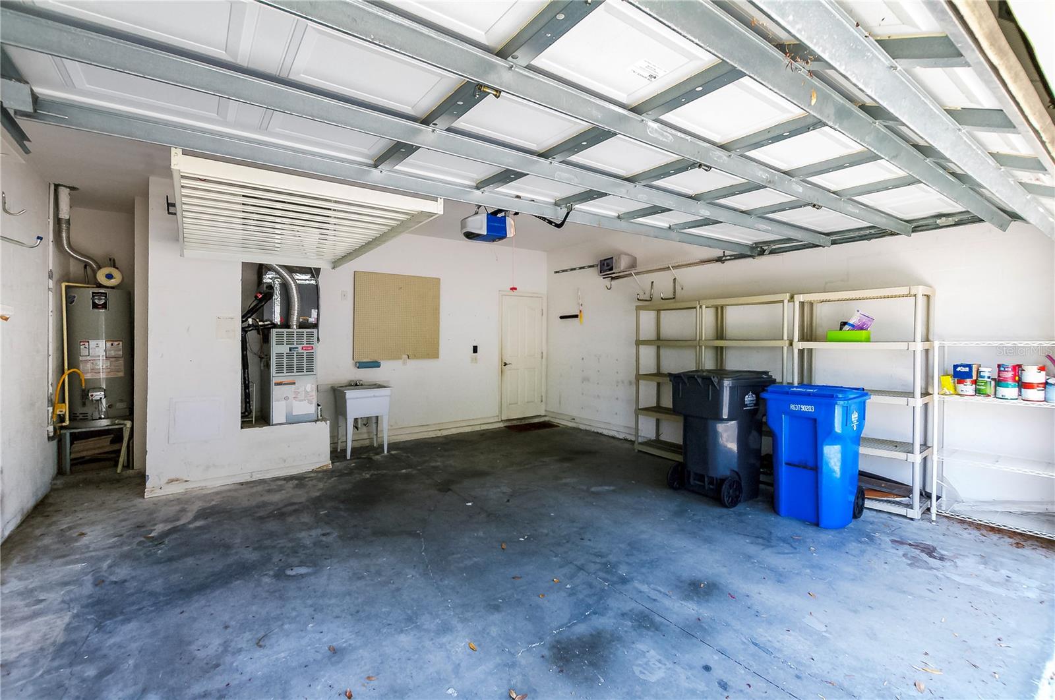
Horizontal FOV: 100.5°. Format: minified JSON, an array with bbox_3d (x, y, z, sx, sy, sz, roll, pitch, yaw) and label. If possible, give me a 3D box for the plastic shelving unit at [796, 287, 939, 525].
[{"bbox_3d":[2.970,0.412,3.936,0.450,1.830,0.925,0,1,-38],"label":"plastic shelving unit"}]

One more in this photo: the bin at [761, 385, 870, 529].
[{"bbox_3d":[2.328,0.808,3.536,0.690,1.035,0.565,0,1,-38],"label":"bin"}]

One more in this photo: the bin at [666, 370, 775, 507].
[{"bbox_3d":[1.818,0.769,4.122,0.760,1.140,0.680,-1,2,-32],"label":"bin"}]

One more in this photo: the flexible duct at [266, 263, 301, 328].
[{"bbox_3d":[-2.565,-0.584,4.620,0.320,0.710,0.200,0,1,-38],"label":"flexible duct"}]

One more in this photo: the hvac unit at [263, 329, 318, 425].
[{"bbox_3d":[-2.758,0.282,5.105,0.450,1.030,0.720,-1,2,-35],"label":"hvac unit"}]

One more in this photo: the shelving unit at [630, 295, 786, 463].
[{"bbox_3d":[2.106,0.388,4.994,0.475,1.860,1.810,-1,2,-38],"label":"shelving unit"}]

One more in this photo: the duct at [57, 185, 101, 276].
[{"bbox_3d":[-4.778,-1.243,4.679,0.270,0.830,0.360,-1,2,-34],"label":"duct"}]

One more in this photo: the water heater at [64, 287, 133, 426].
[{"bbox_3d":[-4.700,0.046,4.836,0.515,1.460,0.515,0,1,-40],"label":"water heater"}]

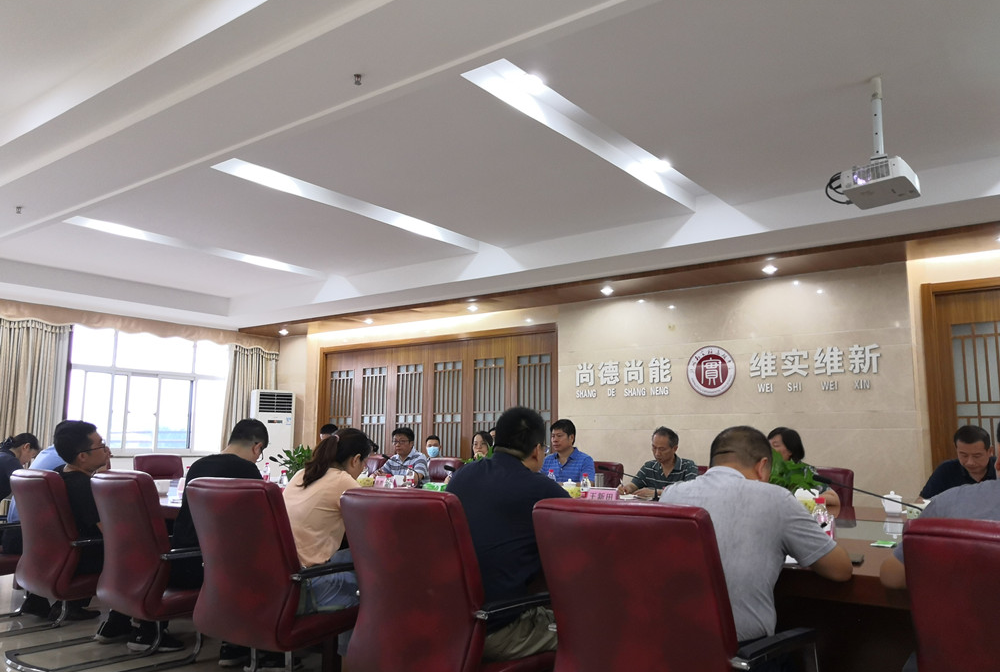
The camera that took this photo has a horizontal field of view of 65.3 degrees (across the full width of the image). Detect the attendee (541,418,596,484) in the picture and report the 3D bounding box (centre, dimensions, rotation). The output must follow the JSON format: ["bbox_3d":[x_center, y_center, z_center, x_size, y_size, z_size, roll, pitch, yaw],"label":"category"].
[{"bbox_3d":[0.496,1.312,6.127,0.520,1.310,0.720,-6,-10,37],"label":"attendee"}]

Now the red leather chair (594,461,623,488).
[{"bbox_3d":[0.677,1.526,6.337,0.600,0.960,0.680,-6,-10,37],"label":"red leather chair"}]

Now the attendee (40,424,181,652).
[{"bbox_3d":[-2.176,1.092,4.325,0.760,1.230,0.550,7,-10,-40],"label":"attendee"}]

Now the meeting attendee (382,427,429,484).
[{"bbox_3d":[-0.845,1.399,6.636,0.560,1.270,0.820,-6,-10,37],"label":"meeting attendee"}]

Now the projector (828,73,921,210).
[{"bbox_3d":[1.997,-1.061,4.118,0.340,0.660,0.280,-7,-11,44],"label":"projector"}]

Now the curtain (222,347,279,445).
[{"bbox_3d":[-3.182,1.302,9.957,0.160,2.360,0.800,-6,-10,37],"label":"curtain"}]

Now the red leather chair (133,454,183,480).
[{"bbox_3d":[-3.206,1.651,7.508,0.660,0.980,0.570,-6,-10,37],"label":"red leather chair"}]

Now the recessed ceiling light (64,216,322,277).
[{"bbox_3d":[-2.400,-0.765,6.789,0.252,0.100,2.568,-6,-10,37],"label":"recessed ceiling light"}]

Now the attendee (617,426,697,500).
[{"bbox_3d":[1.128,1.257,5.475,0.580,1.250,0.800,-6,-10,37],"label":"attendee"}]

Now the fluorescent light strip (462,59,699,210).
[{"bbox_3d":[0.721,-1.071,4.433,0.252,0.100,2.568,-6,-10,37],"label":"fluorescent light strip"}]

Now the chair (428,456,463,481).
[{"bbox_3d":[-0.643,1.653,7.351,0.600,0.960,0.680,-6,-10,37],"label":"chair"}]

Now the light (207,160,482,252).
[{"bbox_3d":[-0.856,-0.915,5.629,0.252,0.100,2.568,-6,-10,37],"label":"light"}]

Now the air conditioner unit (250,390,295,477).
[{"bbox_3d":[-3.086,1.622,10.515,0.510,1.850,0.360,5,-9,-29],"label":"air conditioner unit"}]

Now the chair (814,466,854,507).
[{"bbox_3d":[2.061,1.392,5.274,0.600,0.960,0.680,-6,-10,37],"label":"chair"}]

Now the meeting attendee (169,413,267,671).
[{"bbox_3d":[-1.351,1.039,3.975,0.550,1.250,0.800,-6,-10,37],"label":"meeting attendee"}]

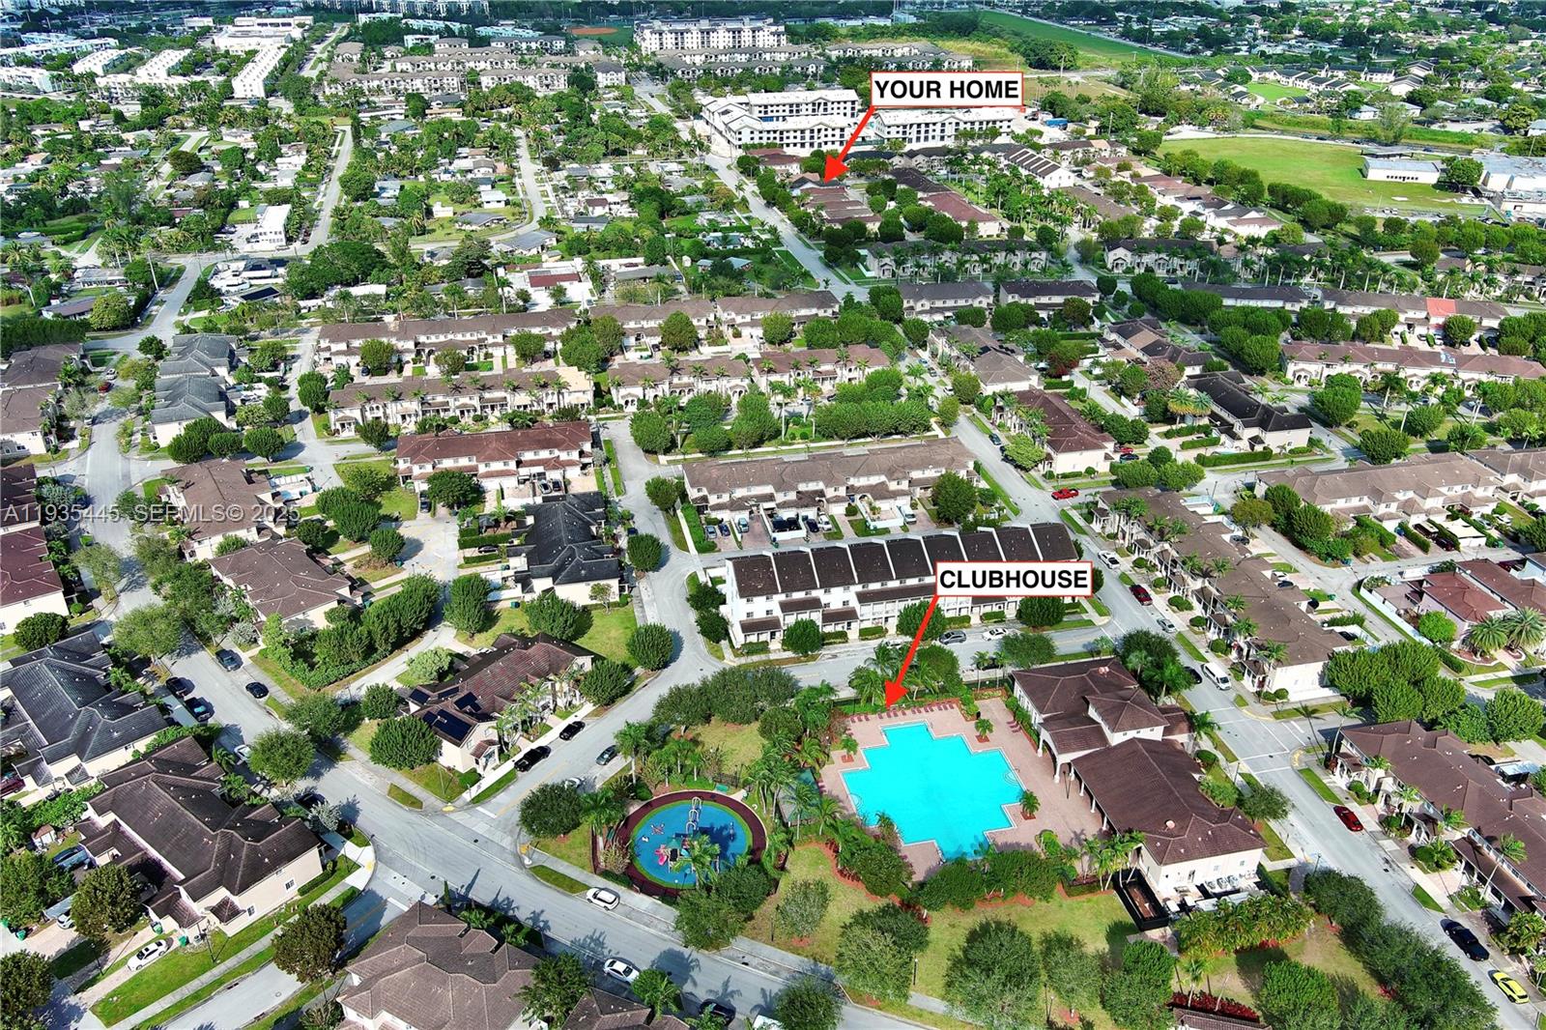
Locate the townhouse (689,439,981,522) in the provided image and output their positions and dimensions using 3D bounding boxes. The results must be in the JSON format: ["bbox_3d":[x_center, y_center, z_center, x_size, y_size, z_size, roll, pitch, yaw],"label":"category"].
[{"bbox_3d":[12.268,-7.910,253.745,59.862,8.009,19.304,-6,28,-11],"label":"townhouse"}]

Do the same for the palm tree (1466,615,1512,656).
[{"bbox_3d":[120.832,21.052,210.405,7.700,7.000,7.700,-6,28,-10],"label":"palm tree"}]

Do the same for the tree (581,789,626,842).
[{"bbox_3d":[-22.030,39.780,159.970,5.500,7.300,5.500,-6,28,-11],"label":"tree"}]

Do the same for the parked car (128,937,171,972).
[{"bbox_3d":[-74.250,51.961,147.482,1.820,1.450,4.700,22,35,36],"label":"parked car"}]

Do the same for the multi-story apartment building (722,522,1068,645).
[{"bbox_3d":[23.670,11.040,228.910,63.300,12.700,16.200,-6,28,-11],"label":"multi-story apartment building"}]

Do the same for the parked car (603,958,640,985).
[{"bbox_3d":[-17.320,52.060,142.530,4.750,1.450,1.850,12,30,23],"label":"parked car"}]

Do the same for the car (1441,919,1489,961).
[{"bbox_3d":[86.488,52.926,155.164,2.000,1.850,5.750,-6,28,-10],"label":"car"}]

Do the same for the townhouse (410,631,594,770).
[{"bbox_3d":[-42.854,26.362,188.926,21.049,8.009,27.826,18,33,30],"label":"townhouse"}]

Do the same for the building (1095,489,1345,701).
[{"bbox_3d":[76.970,10.350,215.560,19.000,8.000,60.200,-6,28,-11],"label":"building"}]

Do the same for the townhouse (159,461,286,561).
[{"bbox_3d":[-115.210,-3.150,261.190,21.000,8.200,36.000,-14,31,-25],"label":"townhouse"}]

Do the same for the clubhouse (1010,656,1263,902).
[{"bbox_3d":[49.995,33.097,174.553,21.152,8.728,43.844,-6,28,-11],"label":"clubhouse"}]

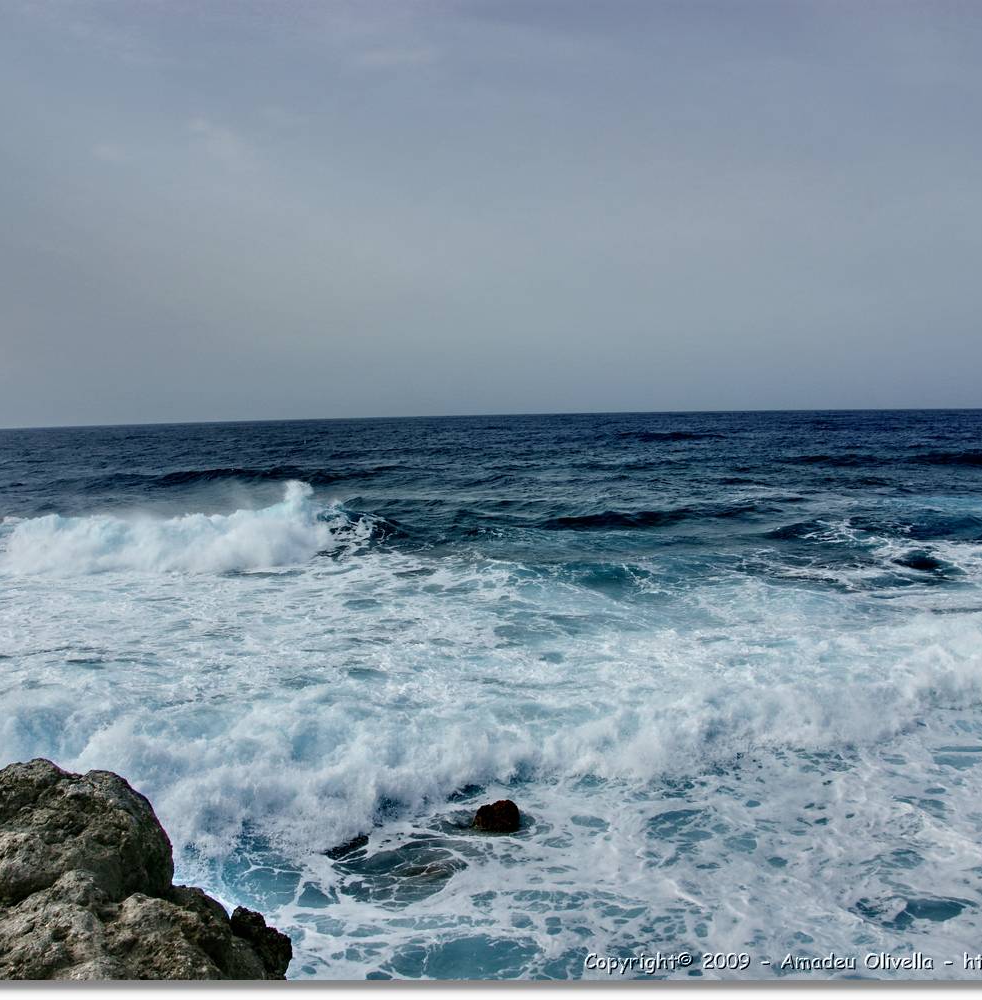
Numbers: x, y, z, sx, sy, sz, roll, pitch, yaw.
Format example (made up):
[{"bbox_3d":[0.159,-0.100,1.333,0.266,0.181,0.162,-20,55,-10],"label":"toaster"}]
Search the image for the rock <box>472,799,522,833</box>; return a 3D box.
[{"bbox_3d":[0.078,4.237,15.000,0.640,0.440,0.550,-1,4,0],"label":"rock"}]

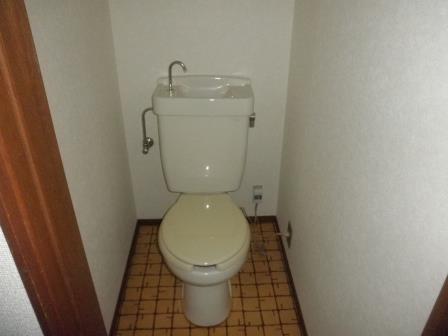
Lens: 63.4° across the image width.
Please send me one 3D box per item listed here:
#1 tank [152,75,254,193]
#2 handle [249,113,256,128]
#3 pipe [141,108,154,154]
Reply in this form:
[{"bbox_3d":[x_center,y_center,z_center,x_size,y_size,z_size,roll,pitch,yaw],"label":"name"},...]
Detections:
[{"bbox_3d":[-0.094,-0.153,1.764,0.445,0.535,0.204,-1,28,-3],"label":"tank"},{"bbox_3d":[0.130,-0.222,1.693,0.040,0.065,0.062,-1,28,-3],"label":"handle"},{"bbox_3d":[-0.367,-0.191,1.801,0.081,0.262,0.085,-1,28,-3],"label":"pipe"}]

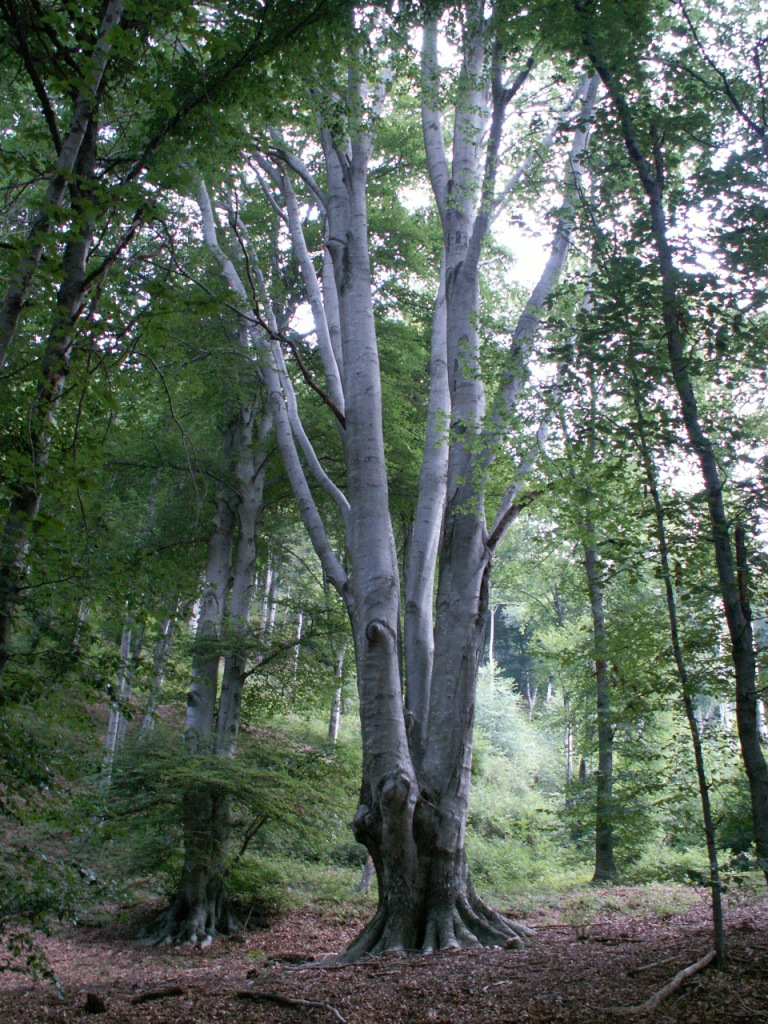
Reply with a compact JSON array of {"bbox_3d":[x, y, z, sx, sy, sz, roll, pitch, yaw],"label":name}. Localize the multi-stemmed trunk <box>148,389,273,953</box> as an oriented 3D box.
[{"bbox_3d":[-3.225,2.479,19.671,2.150,10.520,2.000,0,-18,0],"label":"multi-stemmed trunk"}]

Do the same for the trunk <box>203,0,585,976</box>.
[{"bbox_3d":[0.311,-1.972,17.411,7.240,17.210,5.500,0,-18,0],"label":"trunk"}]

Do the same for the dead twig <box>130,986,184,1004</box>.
[{"bbox_3d":[-2.269,4.859,10.418,0.120,0.080,0.640,-16,-23,40],"label":"dead twig"}]

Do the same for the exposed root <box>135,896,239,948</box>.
[{"bbox_3d":[-3.361,6.987,17.717,1.760,0.730,1.400,0,-18,0],"label":"exposed root"}]

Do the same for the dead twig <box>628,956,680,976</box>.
[{"bbox_3d":[3.315,5.479,12.530,0.130,0.090,1.330,-14,-22,37],"label":"dead twig"}]

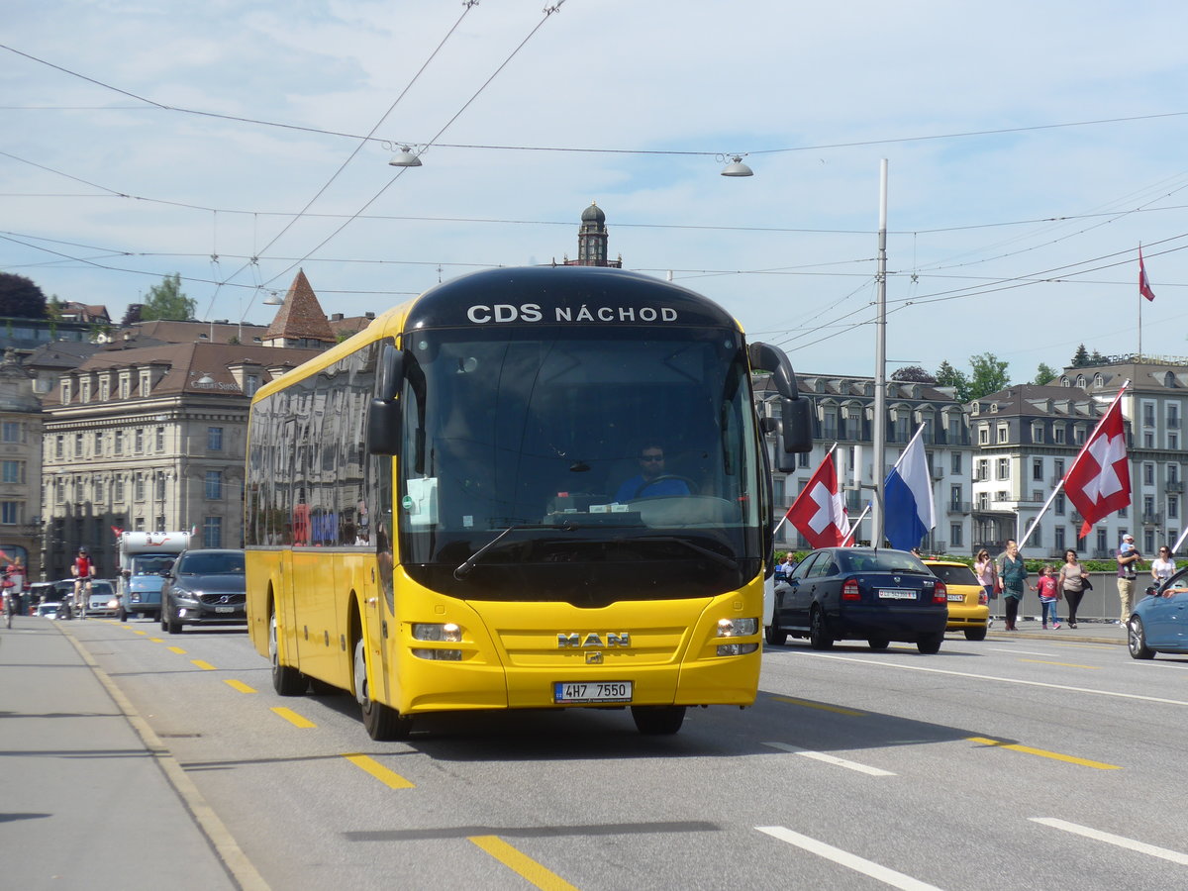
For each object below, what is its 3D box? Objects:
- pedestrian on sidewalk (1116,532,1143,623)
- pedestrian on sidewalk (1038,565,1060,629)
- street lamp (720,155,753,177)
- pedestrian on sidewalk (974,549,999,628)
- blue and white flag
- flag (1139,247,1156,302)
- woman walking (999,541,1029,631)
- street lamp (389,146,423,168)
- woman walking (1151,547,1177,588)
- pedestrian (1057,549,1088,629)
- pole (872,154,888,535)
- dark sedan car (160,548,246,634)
[{"bbox_3d":[10.377,2.637,64.500,0.550,1.810,0.500,2,-2,-41],"label":"pedestrian on sidewalk"},{"bbox_3d":[9.155,3.064,67.000,0.460,1.280,0.380,1,-2,-12],"label":"pedestrian on sidewalk"},{"bbox_3d":[2.557,-5.000,59.500,0.590,0.390,0.590,0,-2,0],"label":"street lamp"},{"bbox_3d":[7.851,2.858,66.500,0.500,1.580,0.400,1,-2,-18],"label":"pedestrian on sidewalk"},{"bbox_3d":[8.271,1.178,89.000,1.800,3.300,0.500,0,-2,-10],"label":"blue and white flag"},{"bbox_3d":[65.724,-20.381,395.000,2.100,6.500,1.600,0,-2,10],"label":"flag"},{"bbox_3d":[8.177,2.755,65.000,0.570,1.730,0.400,0,-2,-6],"label":"woman walking"},{"bbox_3d":[-2.923,-4.481,51.600,0.530,0.320,0.530,0,-2,-10],"label":"street lamp"},{"bbox_3d":[11.039,2.772,64.500,0.500,1.660,0.370,0,-2,5],"label":"woman walking"},{"bbox_3d":[9.760,2.920,67.800,0.560,1.620,0.420,1,-2,-11],"label":"pedestrian"},{"bbox_3d":[6.904,-1.297,80.000,0.310,11.100,0.310,1,-2,-10],"label":"pole"},{"bbox_3d":[-6.540,2.515,57.500,1.800,1.440,4.370,1,-2,-10],"label":"dark sedan car"}]

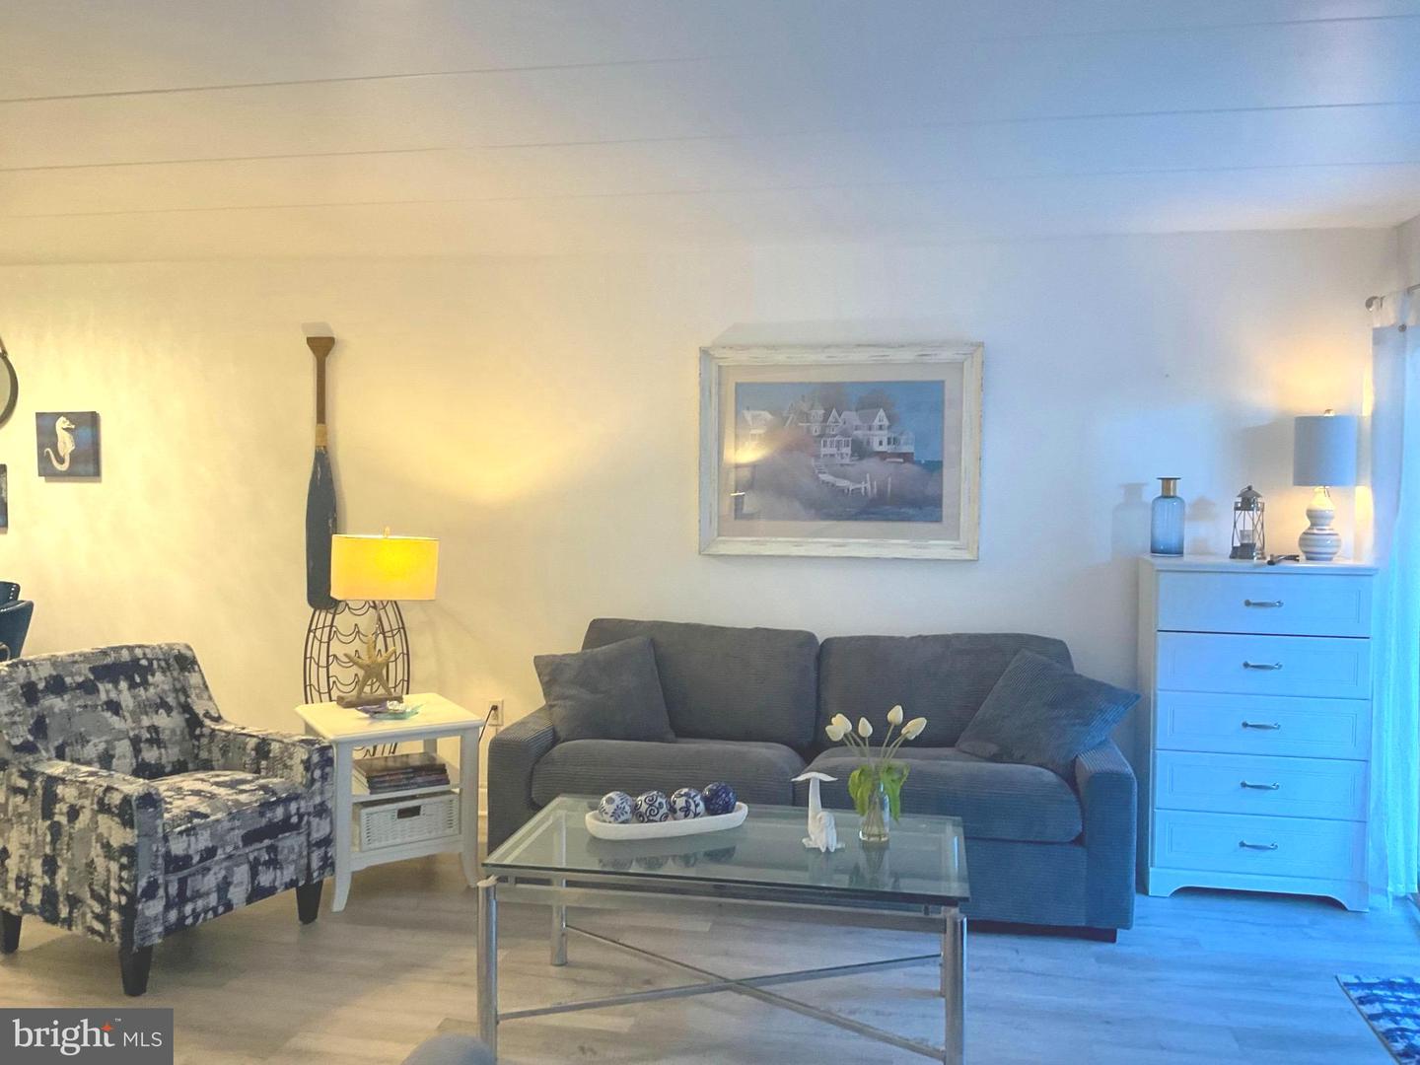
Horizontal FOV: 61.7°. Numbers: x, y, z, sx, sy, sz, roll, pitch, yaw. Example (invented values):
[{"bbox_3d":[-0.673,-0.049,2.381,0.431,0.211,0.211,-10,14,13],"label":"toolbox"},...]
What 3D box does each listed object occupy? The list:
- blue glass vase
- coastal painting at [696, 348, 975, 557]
[{"bbox_3d":[1.708,-0.056,4.440,0.126,0.294,0.126,1,2,10],"label":"blue glass vase"},{"bbox_3d":[0.526,-0.331,4.871,1.139,0.865,0.035,1,2,10],"label":"coastal painting"}]

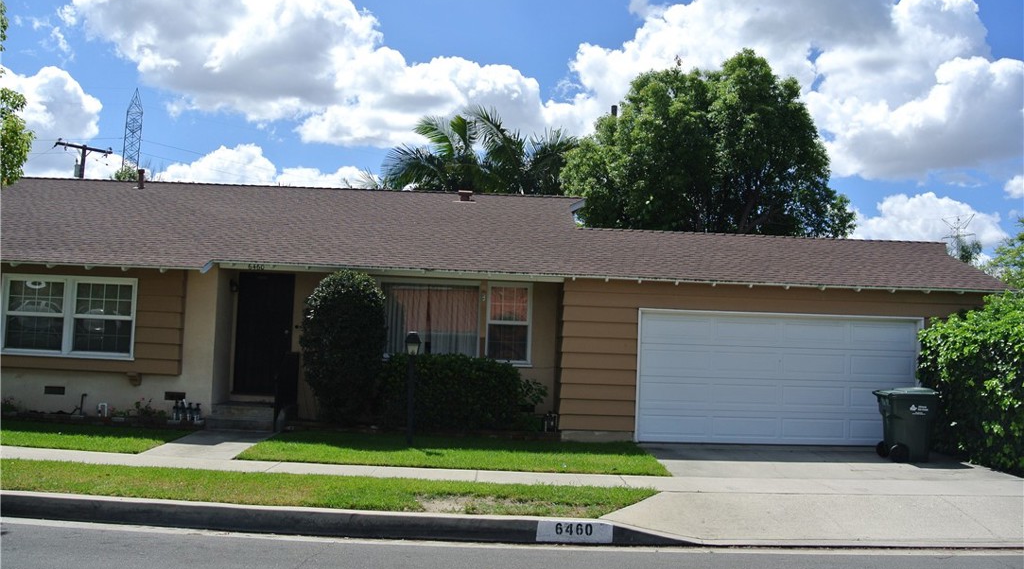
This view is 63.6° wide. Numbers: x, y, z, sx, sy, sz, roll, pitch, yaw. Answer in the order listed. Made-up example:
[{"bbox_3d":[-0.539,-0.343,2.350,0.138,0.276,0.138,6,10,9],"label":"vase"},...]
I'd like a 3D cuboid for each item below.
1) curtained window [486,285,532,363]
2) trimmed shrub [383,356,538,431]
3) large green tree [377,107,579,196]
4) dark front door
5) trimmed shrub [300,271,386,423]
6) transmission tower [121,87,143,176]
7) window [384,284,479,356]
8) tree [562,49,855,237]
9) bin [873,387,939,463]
[{"bbox_3d":[-0.057,0.756,15.600,0.850,1.570,0.120,2,-3,0],"label":"curtained window"},{"bbox_3d":[-0.916,1.892,14.400,2.700,1.220,1.100,2,-3,0],"label":"trimmed shrub"},{"bbox_3d":[-1.287,-1.347,27.772,6.000,9.123,5.600,2,-3,0],"label":"large green tree"},{"bbox_3d":[-4.233,0.840,14.150,0.940,2.040,0.090,2,-3,0],"label":"dark front door"},{"bbox_3d":[-2.775,1.021,13.600,1.400,2.450,1.400,2,-3,0],"label":"trimmed shrub"},{"bbox_3d":[-60.049,-12.286,129.069,3.200,37.213,4.000,2,-3,0],"label":"transmission tower"},{"bbox_3d":[-1.535,0.701,15.650,1.830,1.440,0.100,2,-3,0],"label":"window"},{"bbox_3d":[6.053,-1.830,25.242,8.400,10.318,8.000,2,-3,0],"label":"tree"},{"bbox_3d":[6.187,2.180,12.950,0.800,1.120,0.680,2,-3,0],"label":"bin"}]

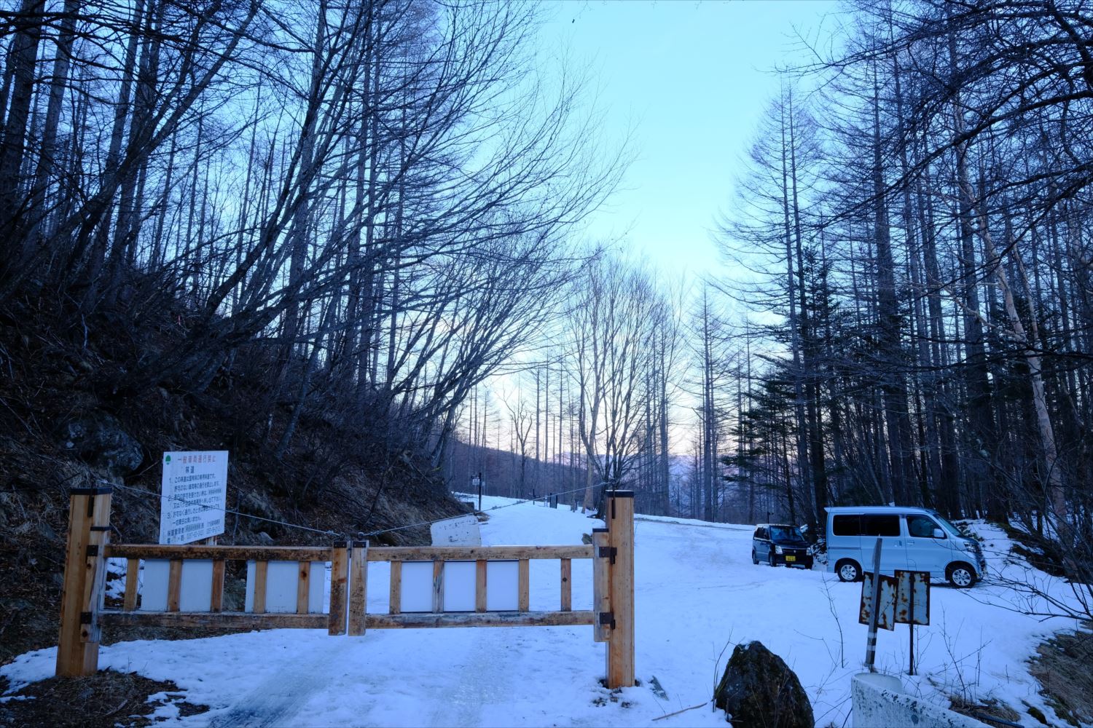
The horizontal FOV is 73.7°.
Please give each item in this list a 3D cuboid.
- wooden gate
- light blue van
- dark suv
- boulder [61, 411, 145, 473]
[{"bbox_3d":[-1.405,1.634,5.364,4.100,1.390,0.200,1,-7,-2],"label":"wooden gate"},{"bbox_3d":[8.865,4.470,18.064,3.395,1.880,1.475,-6,-12,29],"label":"light blue van"},{"bbox_3d":[9.440,7.300,29.330,1.475,1.645,3.395,1,-11,0],"label":"dark suv"},{"bbox_3d":[-5.317,0.938,8.700,1.000,0.780,0.800,4,-8,-30],"label":"boulder"}]

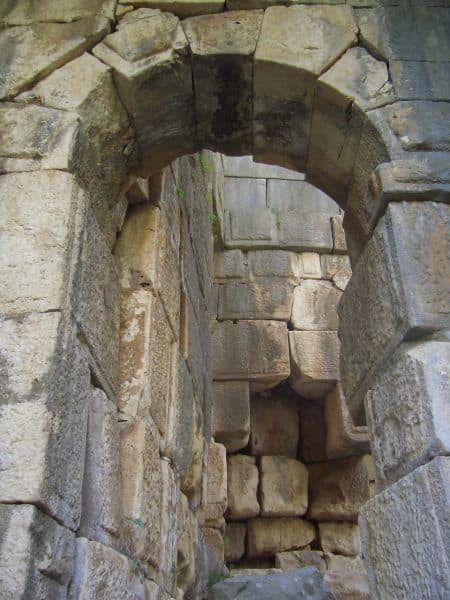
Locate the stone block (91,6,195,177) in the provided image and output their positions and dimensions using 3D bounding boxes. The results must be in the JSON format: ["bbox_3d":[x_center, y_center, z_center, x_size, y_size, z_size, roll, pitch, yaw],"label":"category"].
[{"bbox_3d":[-0.503,-1.365,4.472,0.580,0.610,0.840,0,-30,0],"label":"stone block"}]

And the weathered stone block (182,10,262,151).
[{"bbox_3d":[-0.008,-1.444,4.524,0.510,0.415,0.850,0,-30,0],"label":"weathered stone block"}]

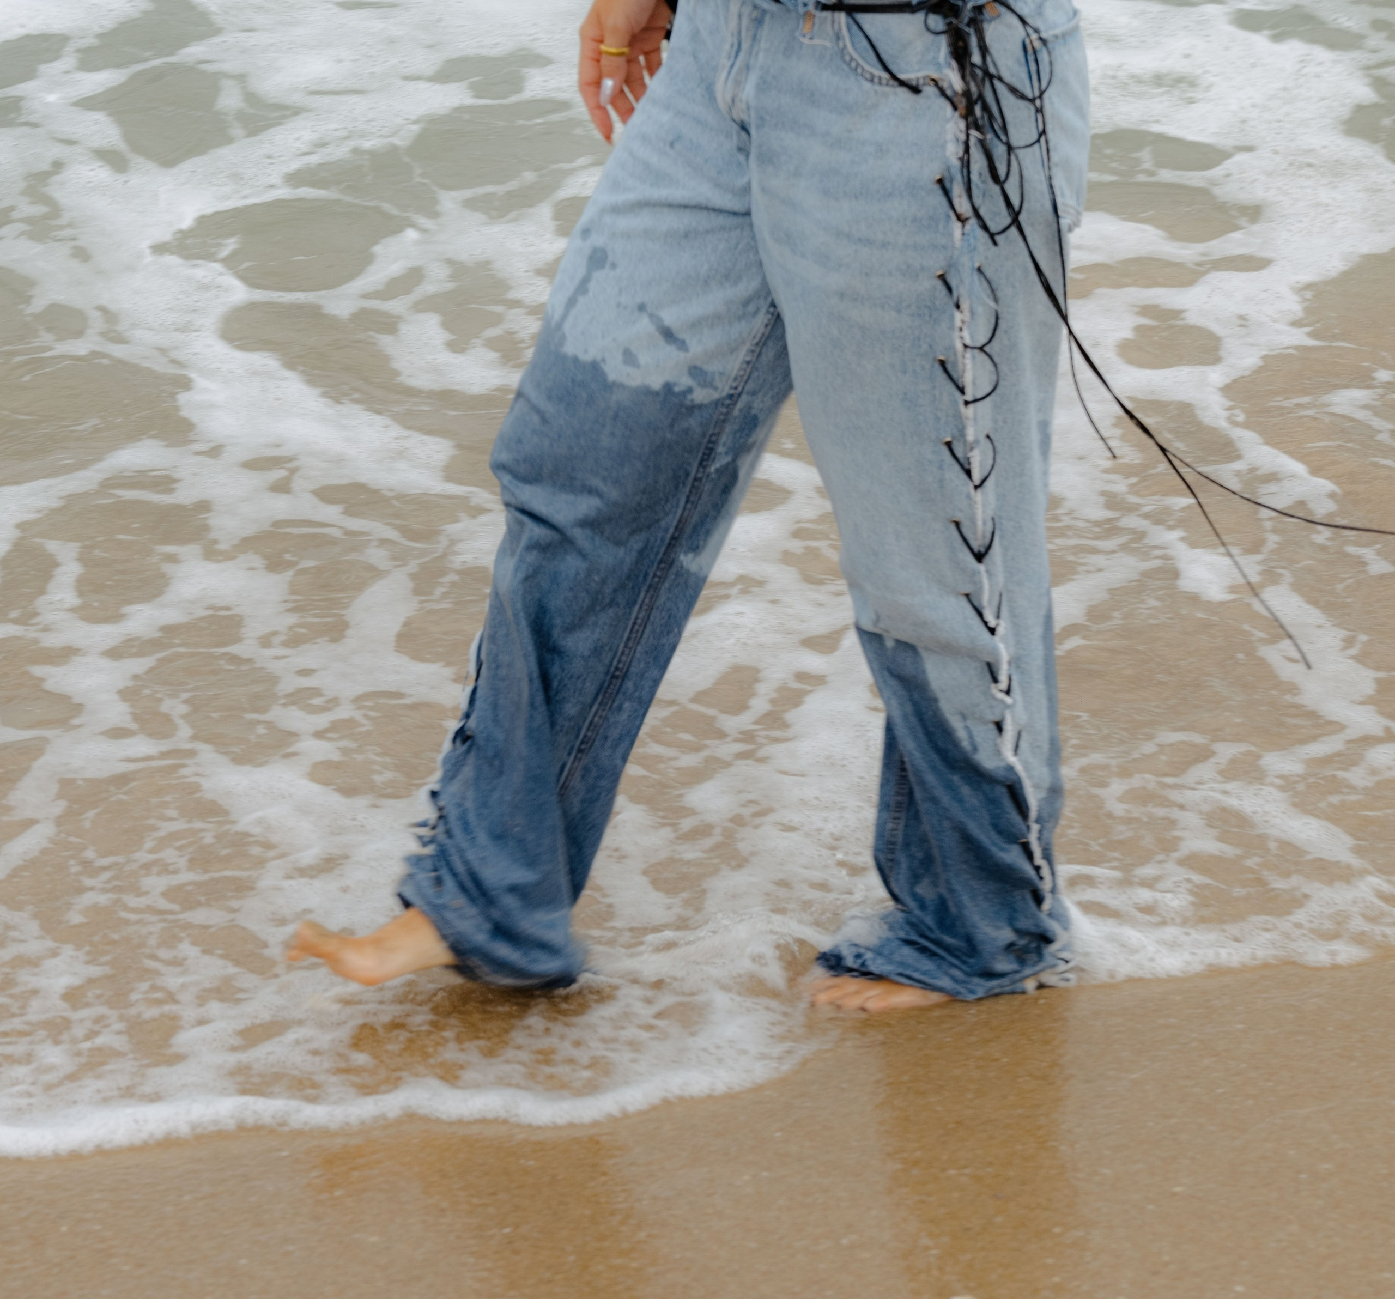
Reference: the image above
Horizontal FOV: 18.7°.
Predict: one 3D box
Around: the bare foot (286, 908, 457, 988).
[{"bbox_3d":[-0.268,0.271,3.922,0.230,0.090,0.090,-7,20,-17],"label":"bare foot"}]

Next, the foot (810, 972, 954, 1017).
[{"bbox_3d":[0.214,0.284,3.926,0.235,0.085,0.090,-5,20,-13],"label":"foot"}]

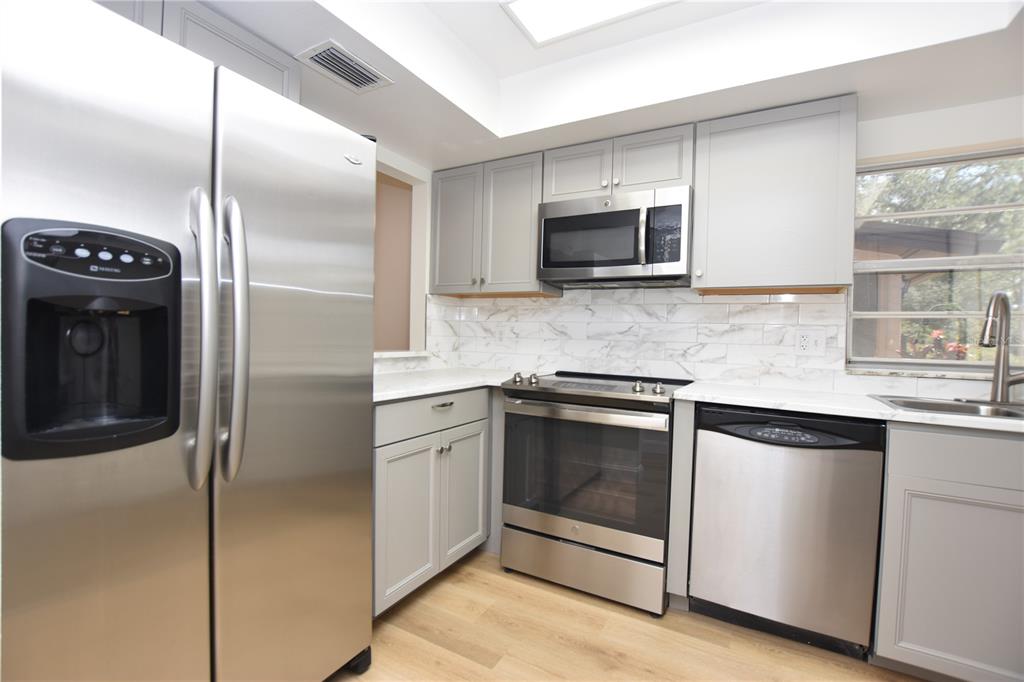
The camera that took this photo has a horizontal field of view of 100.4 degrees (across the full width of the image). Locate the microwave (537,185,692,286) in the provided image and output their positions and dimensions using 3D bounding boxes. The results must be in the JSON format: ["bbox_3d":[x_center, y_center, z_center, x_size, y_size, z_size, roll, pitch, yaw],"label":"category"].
[{"bbox_3d":[0.567,-0.511,2.287,0.758,0.422,0.400,2,1,29],"label":"microwave"}]

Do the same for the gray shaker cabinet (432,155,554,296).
[{"bbox_3d":[-0.097,-0.673,2.689,0.774,0.778,0.333,2,1,29],"label":"gray shaker cabinet"}]

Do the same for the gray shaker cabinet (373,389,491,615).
[{"bbox_3d":[-0.578,0.653,1.998,0.612,0.856,0.753,2,1,29],"label":"gray shaker cabinet"}]

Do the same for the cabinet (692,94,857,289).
[{"bbox_3d":[1.200,-0.626,1.979,0.609,0.778,0.333,2,1,29],"label":"cabinet"}]

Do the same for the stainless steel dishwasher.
[{"bbox_3d":[1.133,0.711,1.824,0.603,0.872,0.600,2,1,29],"label":"stainless steel dishwasher"}]

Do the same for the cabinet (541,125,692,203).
[{"bbox_3d":[0.593,-0.874,2.313,0.773,0.325,0.333,2,1,29],"label":"cabinet"}]

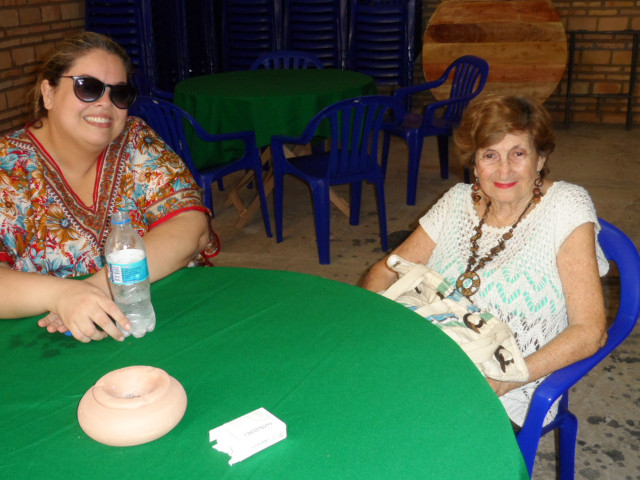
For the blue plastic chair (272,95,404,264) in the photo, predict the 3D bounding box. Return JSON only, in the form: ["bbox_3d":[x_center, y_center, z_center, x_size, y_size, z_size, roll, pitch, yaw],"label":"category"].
[{"bbox_3d":[0.081,-0.336,3.758,0.550,0.790,0.530,-12,22,-25],"label":"blue plastic chair"}]

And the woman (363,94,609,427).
[{"bbox_3d":[0.299,0.264,1.641,0.540,1.090,0.620,12,24,33],"label":"woman"}]

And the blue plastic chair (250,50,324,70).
[{"bbox_3d":[-0.227,-0.849,5.201,0.550,0.790,0.530,-1,20,3],"label":"blue plastic chair"}]

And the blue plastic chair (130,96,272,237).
[{"bbox_3d":[-0.612,-0.373,3.921,0.550,0.790,0.530,14,26,38],"label":"blue plastic chair"}]

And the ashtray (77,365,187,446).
[{"bbox_3d":[-0.255,0.222,1.040,0.146,0.068,0.146,-2,20,0],"label":"ashtray"}]

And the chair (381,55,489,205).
[{"bbox_3d":[0.696,-0.697,4.700,0.530,0.790,0.550,-7,21,-14],"label":"chair"}]

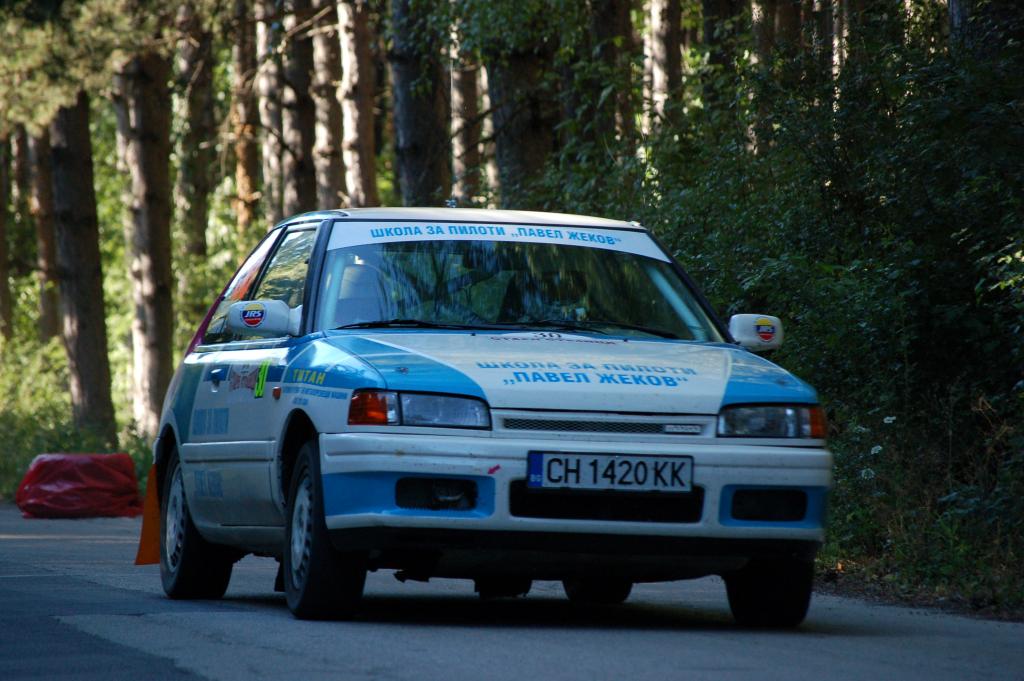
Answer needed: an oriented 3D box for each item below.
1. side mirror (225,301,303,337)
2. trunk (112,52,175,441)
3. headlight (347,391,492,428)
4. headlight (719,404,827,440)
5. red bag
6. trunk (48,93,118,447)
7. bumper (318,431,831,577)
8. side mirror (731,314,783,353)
[{"bbox_3d":[-0.811,-0.072,20.950,0.250,0.120,0.140,2,-1,-12],"label":"side mirror"},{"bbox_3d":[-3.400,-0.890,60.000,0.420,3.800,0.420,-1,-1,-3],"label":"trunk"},{"bbox_3d":[-0.289,0.216,19.764,0.410,0.120,0.210,2,-1,-8],"label":"headlight"},{"bbox_3d":[0.808,0.253,20.007,0.410,0.120,0.210,2,-1,-17],"label":"headlight"},{"bbox_3d":[-3.330,1.123,49.200,1.000,0.500,0.550,1,-1,-4],"label":"red bag"},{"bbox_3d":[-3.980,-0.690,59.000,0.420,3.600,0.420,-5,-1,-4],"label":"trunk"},{"bbox_3d":[0.252,0.507,19.920,1.640,0.400,0.490,2,-1,-12],"label":"bumper"},{"bbox_3d":[0.785,-0.023,21.300,0.240,0.120,0.140,2,-1,-12],"label":"side mirror"}]

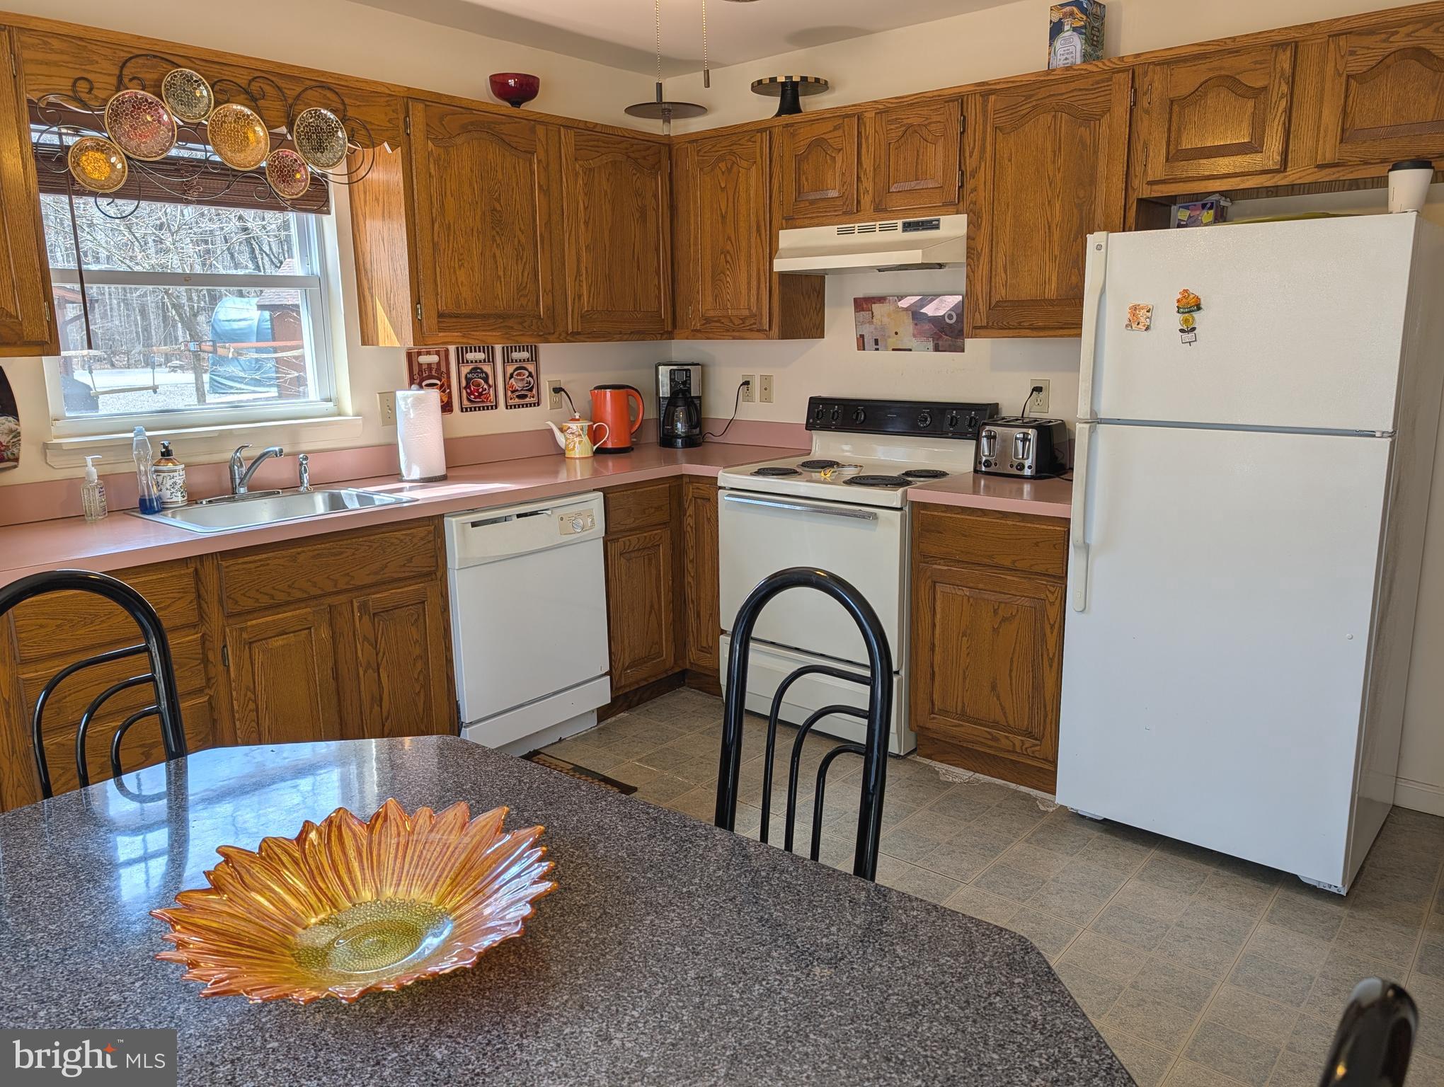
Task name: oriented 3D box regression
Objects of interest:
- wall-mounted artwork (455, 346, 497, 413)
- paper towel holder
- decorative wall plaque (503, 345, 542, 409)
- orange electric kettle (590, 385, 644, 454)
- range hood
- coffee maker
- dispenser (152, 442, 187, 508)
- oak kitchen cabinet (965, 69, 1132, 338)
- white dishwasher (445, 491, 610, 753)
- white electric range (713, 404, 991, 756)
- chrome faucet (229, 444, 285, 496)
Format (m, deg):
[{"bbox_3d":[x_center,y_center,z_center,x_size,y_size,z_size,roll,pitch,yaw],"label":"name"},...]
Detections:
[{"bbox_3d":[-0.901,-0.609,3.707,0.010,0.238,0.164,9,16,40],"label":"wall-mounted artwork"},{"bbox_3d":[-1.022,-0.373,3.376,0.172,0.318,0.172,9,16,40],"label":"paper towel holder"},{"bbox_3d":[-0.774,-0.644,3.885,0.010,0.239,0.166,9,16,40],"label":"decorative wall plaque"},{"bbox_3d":[-0.426,-0.505,4.097,0.225,0.263,0.165,-2,12,-6],"label":"orange electric kettle"},{"bbox_3d":[0.545,-1.025,3.466,0.750,0.151,0.452,9,16,40],"label":"range hood"},{"bbox_3d":[-0.193,-0.591,4.295,0.190,0.343,0.220,-3,12,-9],"label":"coffee maker"},{"bbox_3d":[-1.583,-0.204,2.872,0.086,0.189,0.086,-7,14,-27],"label":"dispenser"},{"bbox_3d":[1.060,-1.022,3.125,0.484,0.744,0.325,9,16,40],"label":"oak kitchen cabinet"},{"bbox_3d":[-0.823,0.261,3.474,0.610,0.870,0.597,9,16,40],"label":"white dishwasher"},{"bbox_3d":[0.470,0.070,3.604,0.763,1.131,0.673,9,16,40],"label":"white electric range"},{"bbox_3d":[-1.388,-0.214,2.982,0.200,0.156,0.065,6,13,27],"label":"chrome faucet"}]

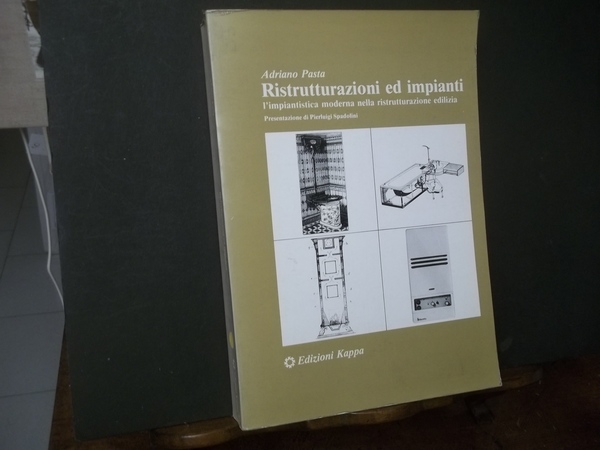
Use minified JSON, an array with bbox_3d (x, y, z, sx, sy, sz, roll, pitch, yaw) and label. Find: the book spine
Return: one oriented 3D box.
[{"bbox_3d":[-0.043,-0.001,0.334,0.010,0.245,0.023,-5,3,-14],"label":"book spine"}]

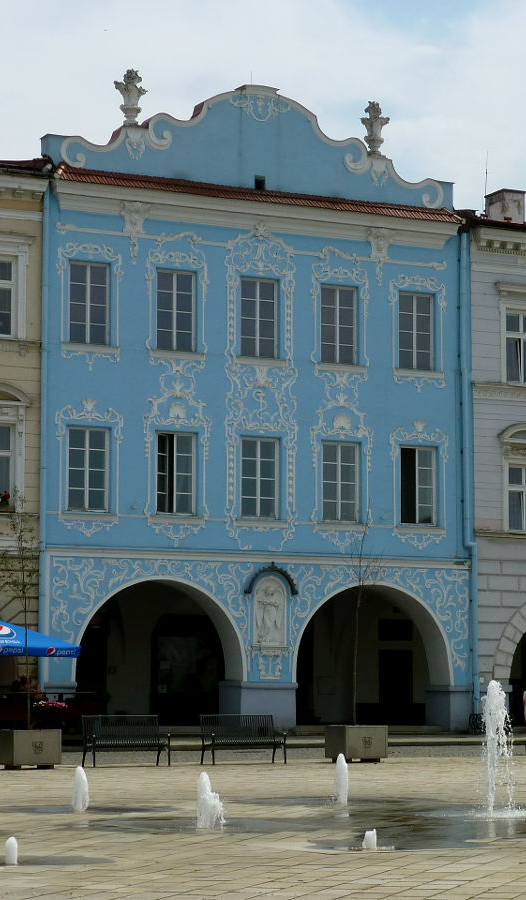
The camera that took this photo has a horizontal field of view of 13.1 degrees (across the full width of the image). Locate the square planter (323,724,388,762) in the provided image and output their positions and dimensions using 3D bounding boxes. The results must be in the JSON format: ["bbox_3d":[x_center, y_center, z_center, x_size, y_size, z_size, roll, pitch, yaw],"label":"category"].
[{"bbox_3d":[1.848,5.792,45.228,0.900,0.750,0.900,3,-8,-25],"label":"square planter"}]

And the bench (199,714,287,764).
[{"bbox_3d":[-0.385,5.569,43.991,1.580,0.930,0.620,3,-8,-25],"label":"bench"}]

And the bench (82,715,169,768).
[{"bbox_3d":[-2.567,5.450,42.865,1.580,0.930,0.620,3,-8,-25],"label":"bench"}]

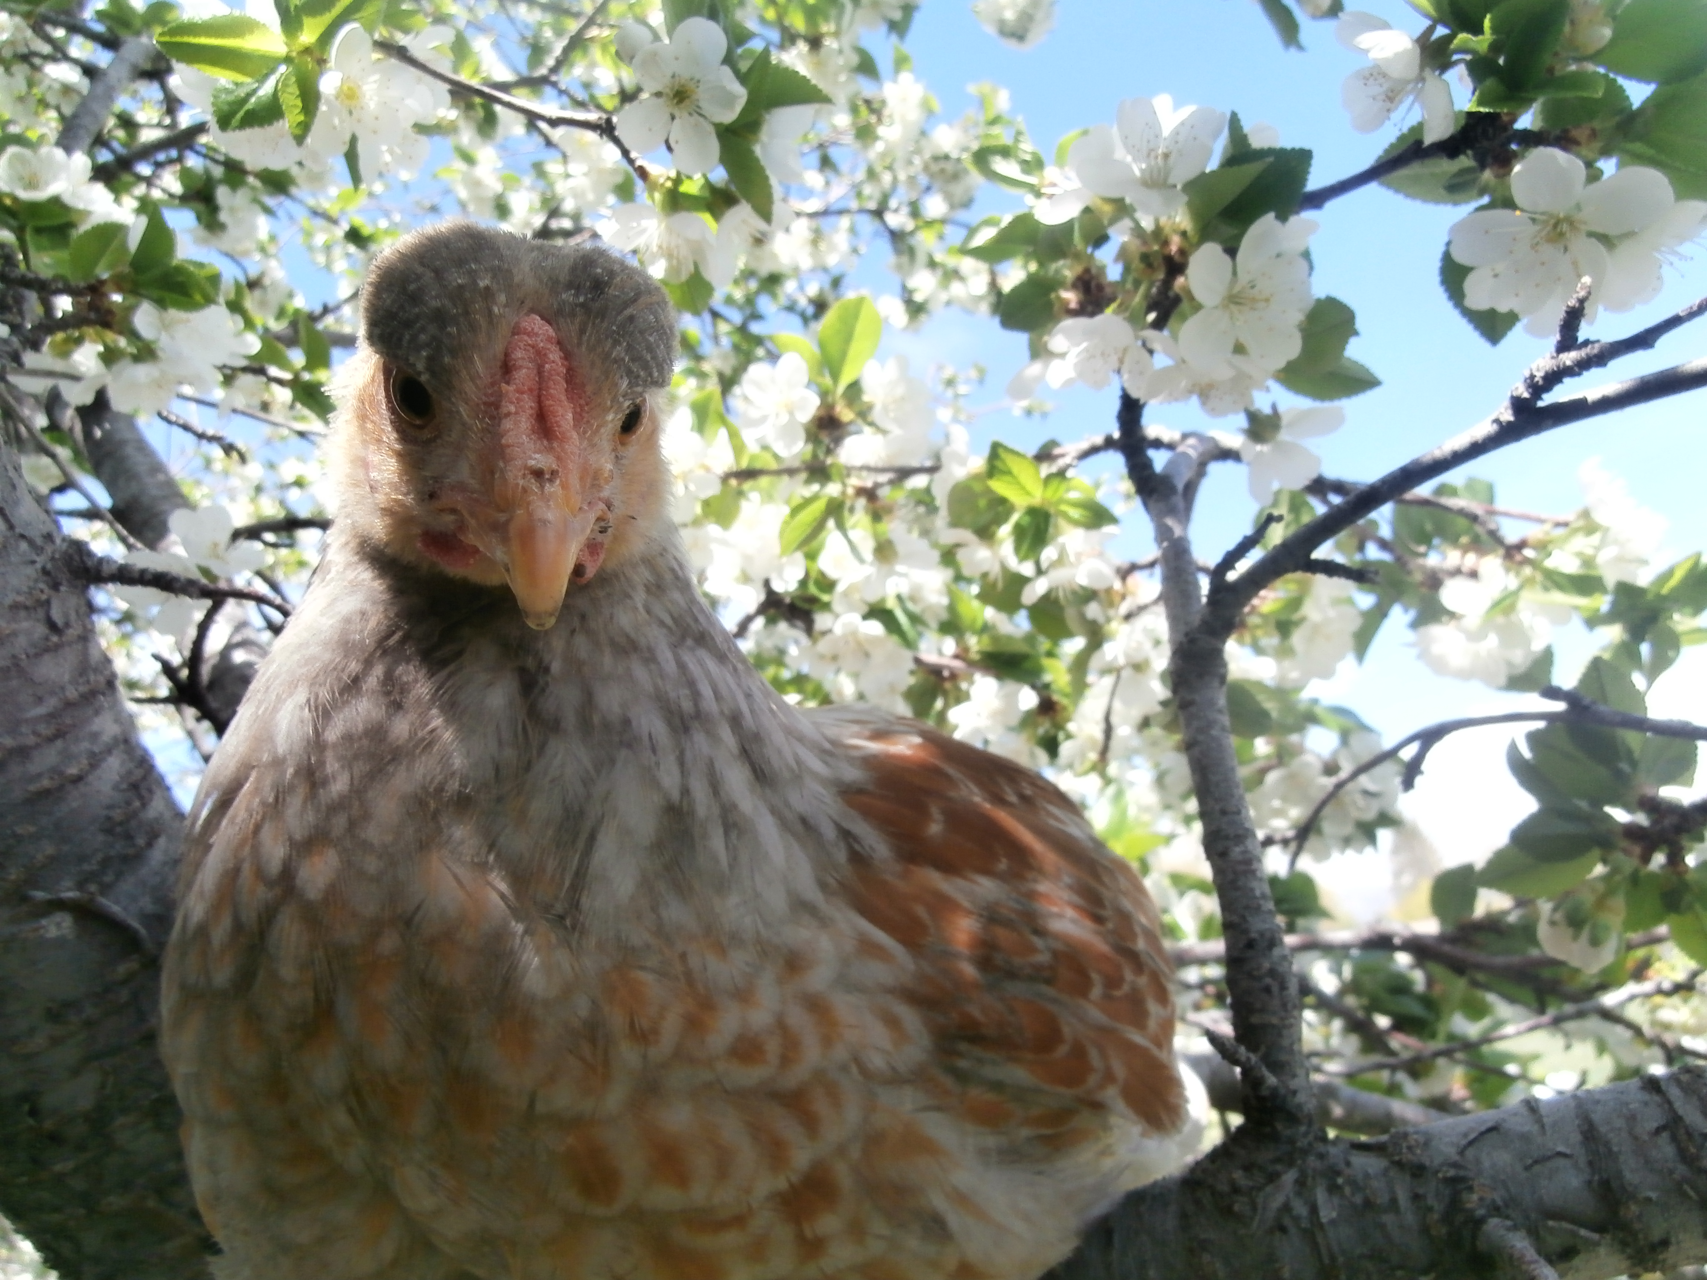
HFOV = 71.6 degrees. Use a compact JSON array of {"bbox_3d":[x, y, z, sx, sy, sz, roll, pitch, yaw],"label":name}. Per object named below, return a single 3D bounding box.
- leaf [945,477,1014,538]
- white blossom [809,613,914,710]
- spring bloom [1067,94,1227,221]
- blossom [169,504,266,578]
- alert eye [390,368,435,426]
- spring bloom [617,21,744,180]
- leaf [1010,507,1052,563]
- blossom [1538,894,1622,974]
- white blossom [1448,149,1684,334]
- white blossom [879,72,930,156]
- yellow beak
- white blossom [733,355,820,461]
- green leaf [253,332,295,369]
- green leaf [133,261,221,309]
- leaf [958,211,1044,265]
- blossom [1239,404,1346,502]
[{"bbox_3d":[0.053,-0.057,0.500,0.029,0.027,0.014,0,-13,0],"label":"leaf"},{"bbox_3d":[0.003,0.008,0.420,0.036,0.034,0.020,-2,9,6],"label":"white blossom"},{"bbox_3d":[0.062,-0.102,0.250,0.033,0.027,0.018,2,-30,-6],"label":"spring bloom"},{"bbox_3d":[-0.236,-0.037,0.440,0.035,0.026,0.022,2,-21,-5],"label":"blossom"},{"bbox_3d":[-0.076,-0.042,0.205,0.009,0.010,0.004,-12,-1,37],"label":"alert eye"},{"bbox_3d":[-0.040,-0.126,0.277,0.033,0.036,0.014,2,17,-7],"label":"spring bloom"},{"bbox_3d":[0.072,-0.043,0.480,0.017,0.024,0.014,0,-13,0],"label":"leaf"},{"bbox_3d":[0.227,0.092,0.370,0.024,0.022,0.018,0,-58,0],"label":"blossom"},{"bbox_3d":[0.115,-0.064,0.190,0.035,0.029,0.014,-2,11,6],"label":"white blossom"},{"bbox_3d":[0.027,-0.280,0.632,0.029,0.038,0.018,0,12,0],"label":"white blossom"},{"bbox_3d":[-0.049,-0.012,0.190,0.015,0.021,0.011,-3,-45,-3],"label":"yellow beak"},{"bbox_3d":[-0.025,-0.078,0.392,0.031,0.035,0.016,5,7,-19],"label":"white blossom"},{"bbox_3d":[-0.201,-0.100,0.410,0.018,0.005,0.013,34,-66,-21],"label":"green leaf"},{"bbox_3d":[-0.229,-0.120,0.400,0.028,0.017,0.016,0,-13,0],"label":"green leaf"},{"bbox_3d":[0.046,-0.126,0.370,0.026,0.016,0.014,-3,-13,12],"label":"leaf"},{"bbox_3d":[0.107,-0.046,0.290,0.026,0.023,0.015,-8,-46,27],"label":"blossom"}]

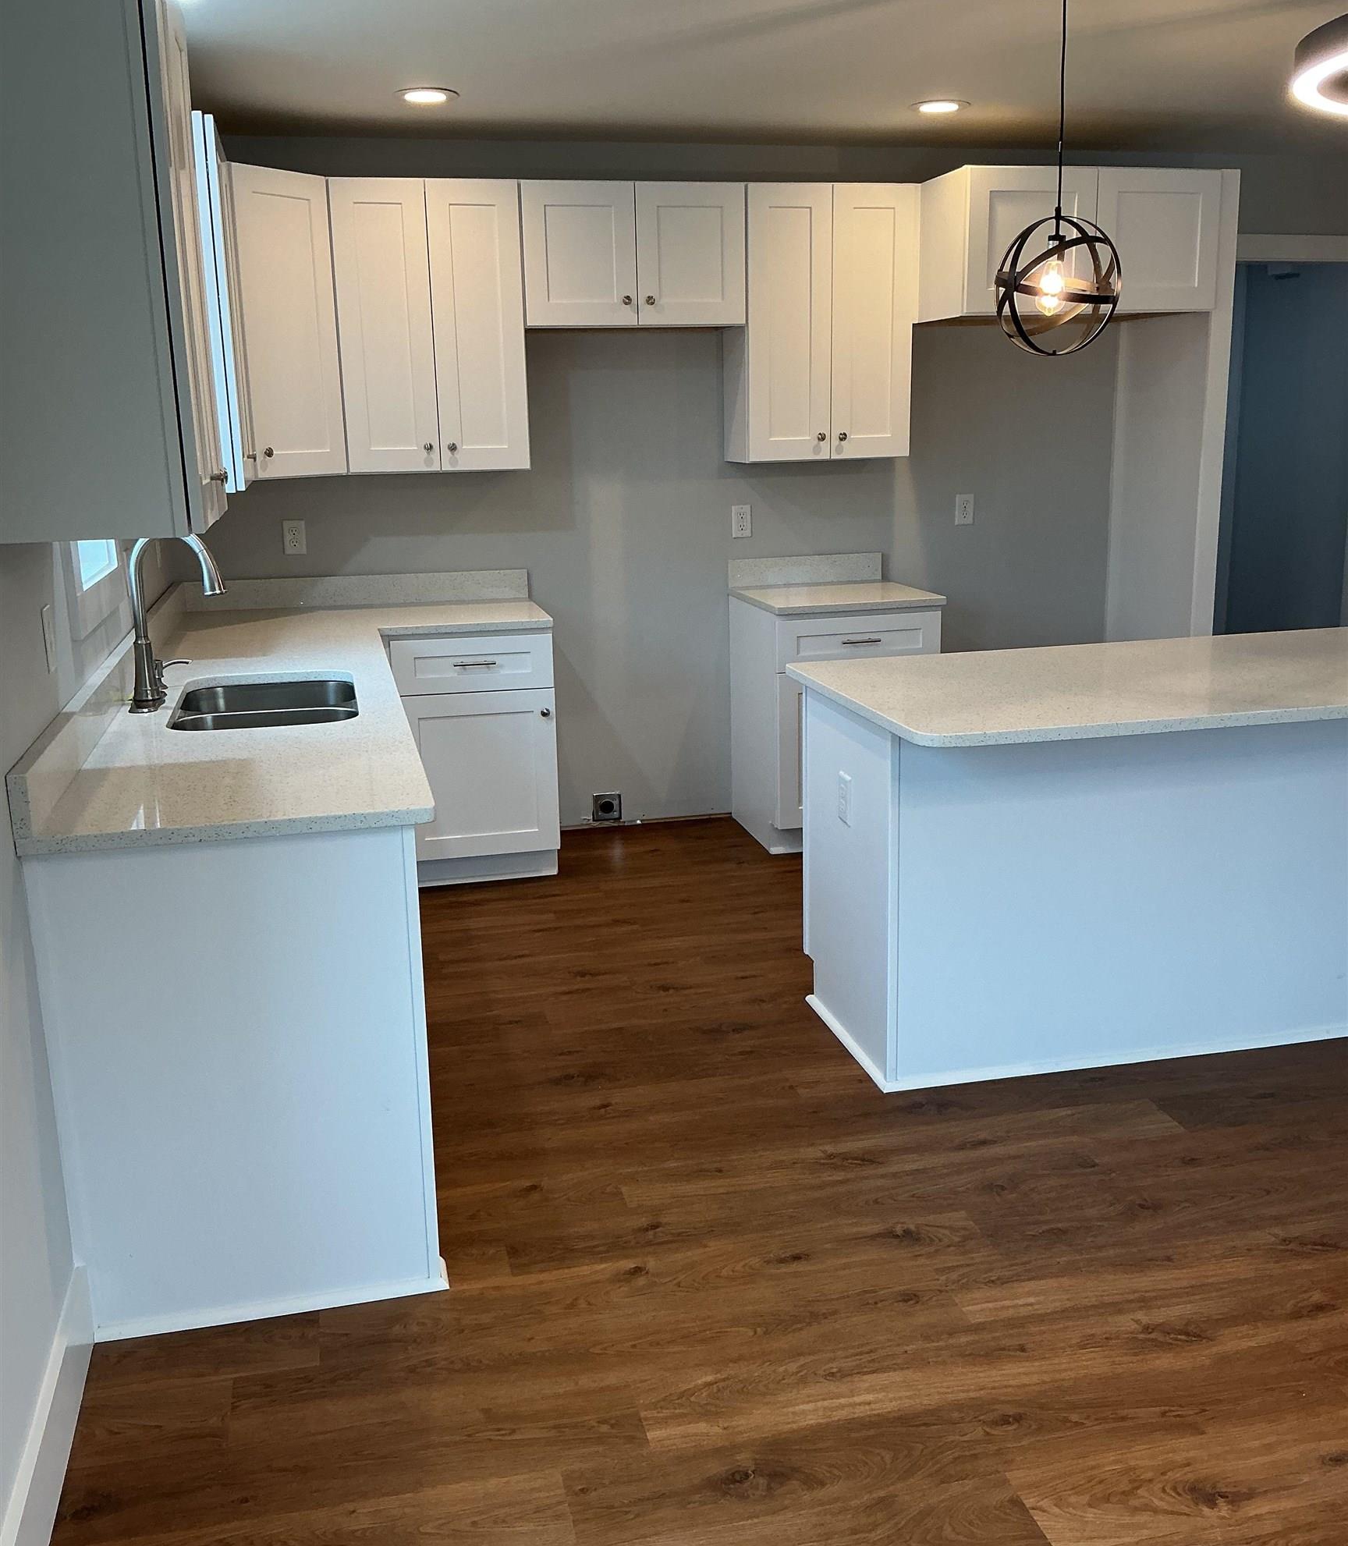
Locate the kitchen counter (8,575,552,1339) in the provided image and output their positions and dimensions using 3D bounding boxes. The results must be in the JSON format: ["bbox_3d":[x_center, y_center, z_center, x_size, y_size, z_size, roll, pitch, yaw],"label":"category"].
[{"bbox_3d":[-0.779,0.126,4.053,1.220,0.980,3.040,-4,14,-12],"label":"kitchen counter"}]

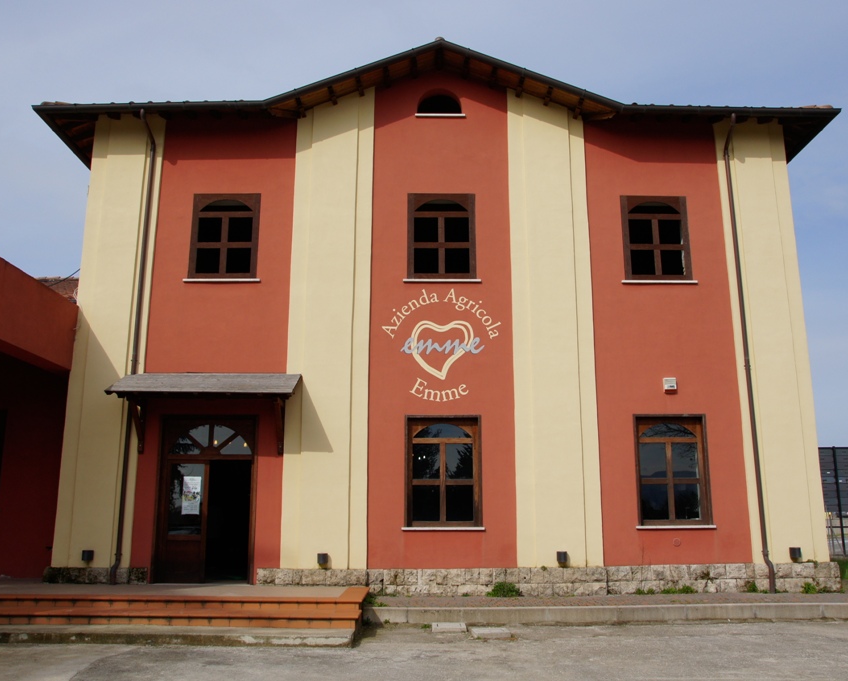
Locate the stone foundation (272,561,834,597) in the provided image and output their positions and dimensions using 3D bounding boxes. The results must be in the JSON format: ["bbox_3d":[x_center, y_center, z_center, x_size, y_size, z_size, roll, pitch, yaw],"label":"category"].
[{"bbox_3d":[2.225,4.229,13.565,10.280,0.504,0.250,0,-12,-1],"label":"stone foundation"}]

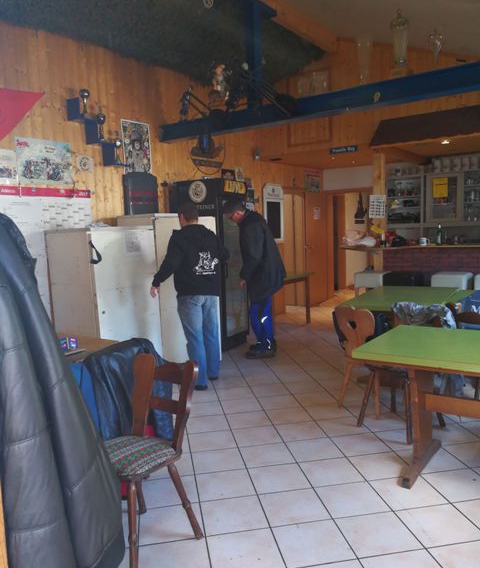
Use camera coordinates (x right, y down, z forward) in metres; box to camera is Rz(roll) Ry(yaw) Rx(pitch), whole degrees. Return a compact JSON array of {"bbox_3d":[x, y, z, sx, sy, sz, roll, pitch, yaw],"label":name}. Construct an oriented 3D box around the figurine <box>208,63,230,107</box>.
[{"bbox_3d":[-0.237,-2.239,5.672,0.220,0.470,0.230,3,8,43],"label":"figurine"}]

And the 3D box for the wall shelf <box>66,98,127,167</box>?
[{"bbox_3d":[-1.468,-1.599,5.349,0.200,0.620,0.730,2,7,35],"label":"wall shelf"}]

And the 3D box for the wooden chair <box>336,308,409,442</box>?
[{"bbox_3d":[1.010,0.576,3.774,0.500,0.820,0.450,-6,7,-37],"label":"wooden chair"}]

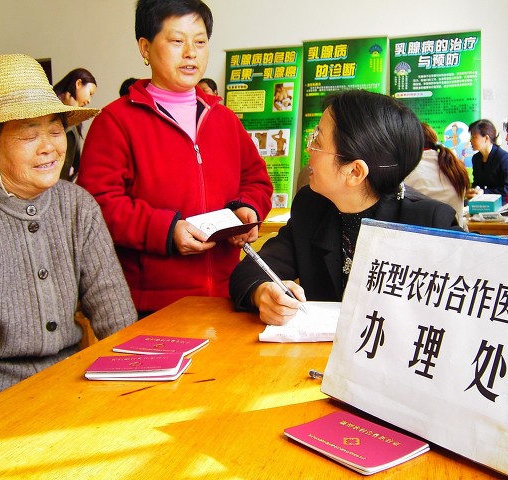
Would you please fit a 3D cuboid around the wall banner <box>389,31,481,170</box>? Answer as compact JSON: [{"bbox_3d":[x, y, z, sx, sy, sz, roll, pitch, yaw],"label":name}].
[{"bbox_3d":[1.384,-0.786,4.923,0.660,1.500,0.015,0,6,20],"label":"wall banner"}]

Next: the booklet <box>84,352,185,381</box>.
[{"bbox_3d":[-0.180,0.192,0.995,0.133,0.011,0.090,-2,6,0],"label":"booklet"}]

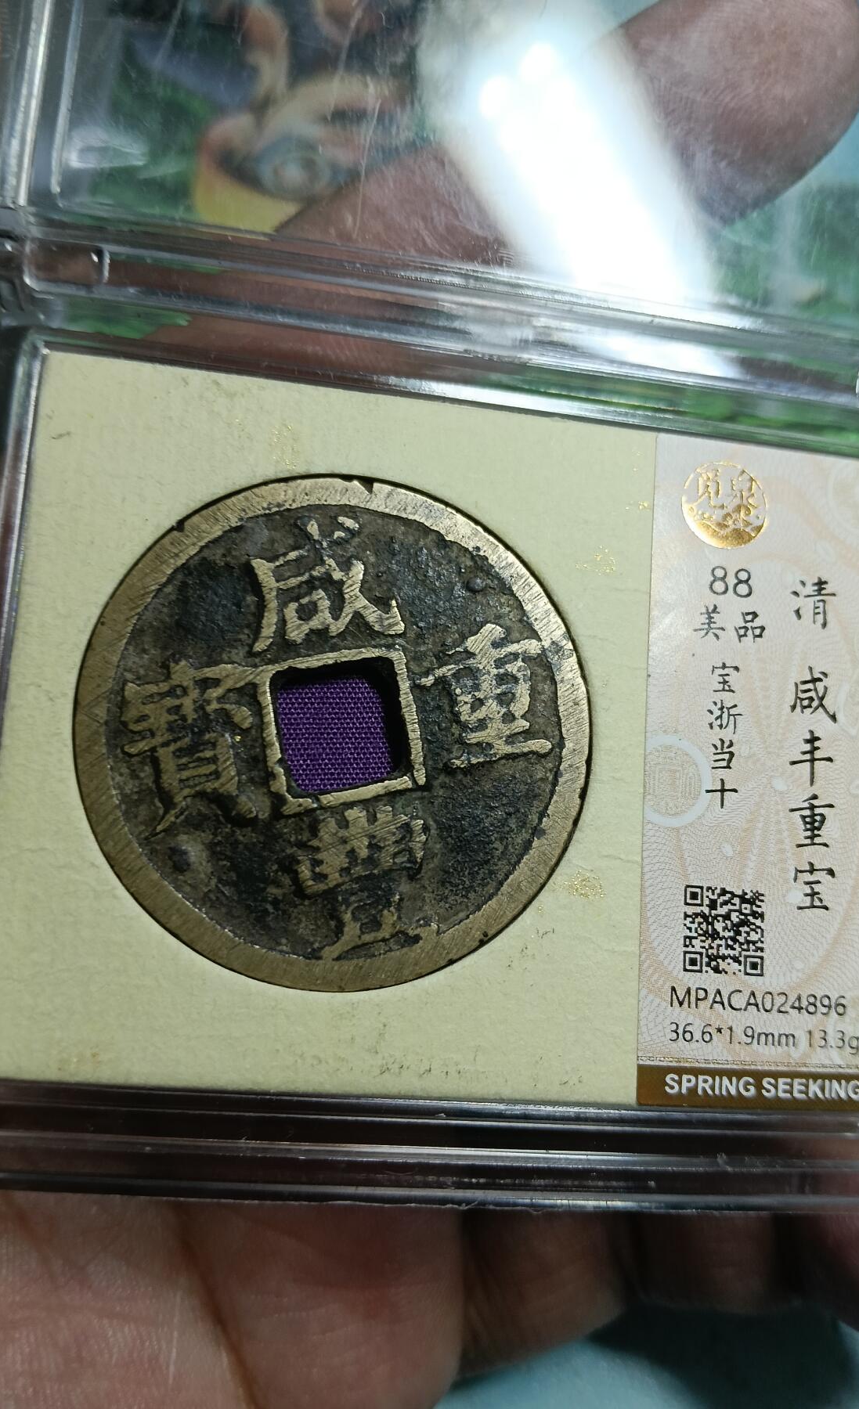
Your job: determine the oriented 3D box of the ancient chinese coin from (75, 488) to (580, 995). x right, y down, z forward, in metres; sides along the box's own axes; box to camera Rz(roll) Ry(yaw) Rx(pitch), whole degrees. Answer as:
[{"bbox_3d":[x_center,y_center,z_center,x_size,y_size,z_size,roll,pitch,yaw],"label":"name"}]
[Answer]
[{"bbox_3d":[-0.006,0.002,0.079,0.037,0.002,0.037,-7,84,-10],"label":"ancient chinese coin"}]

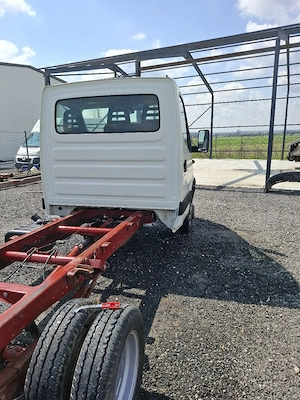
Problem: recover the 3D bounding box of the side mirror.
[{"bbox_3d":[0.785,-0.935,4.198,0.270,0.360,0.140,4,15,22],"label":"side mirror"}]

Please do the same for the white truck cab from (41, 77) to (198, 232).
[{"bbox_3d":[-0.290,-0.749,4.410,2.000,2.000,2.150,2,15,14],"label":"white truck cab"}]

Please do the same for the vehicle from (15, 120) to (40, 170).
[{"bbox_3d":[-4.303,-2.875,13.625,1.950,2.500,5.600,4,15,20],"label":"vehicle"}]

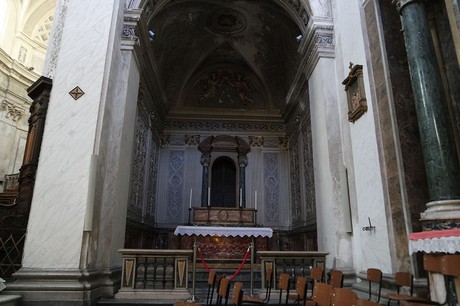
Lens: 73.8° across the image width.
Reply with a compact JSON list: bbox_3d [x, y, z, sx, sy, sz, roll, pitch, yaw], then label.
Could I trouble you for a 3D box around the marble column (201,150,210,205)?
[{"bbox_3d":[-0.817,0.845,10.303,0.320,1.884,0.320,1,-14,-1],"label":"marble column"}]

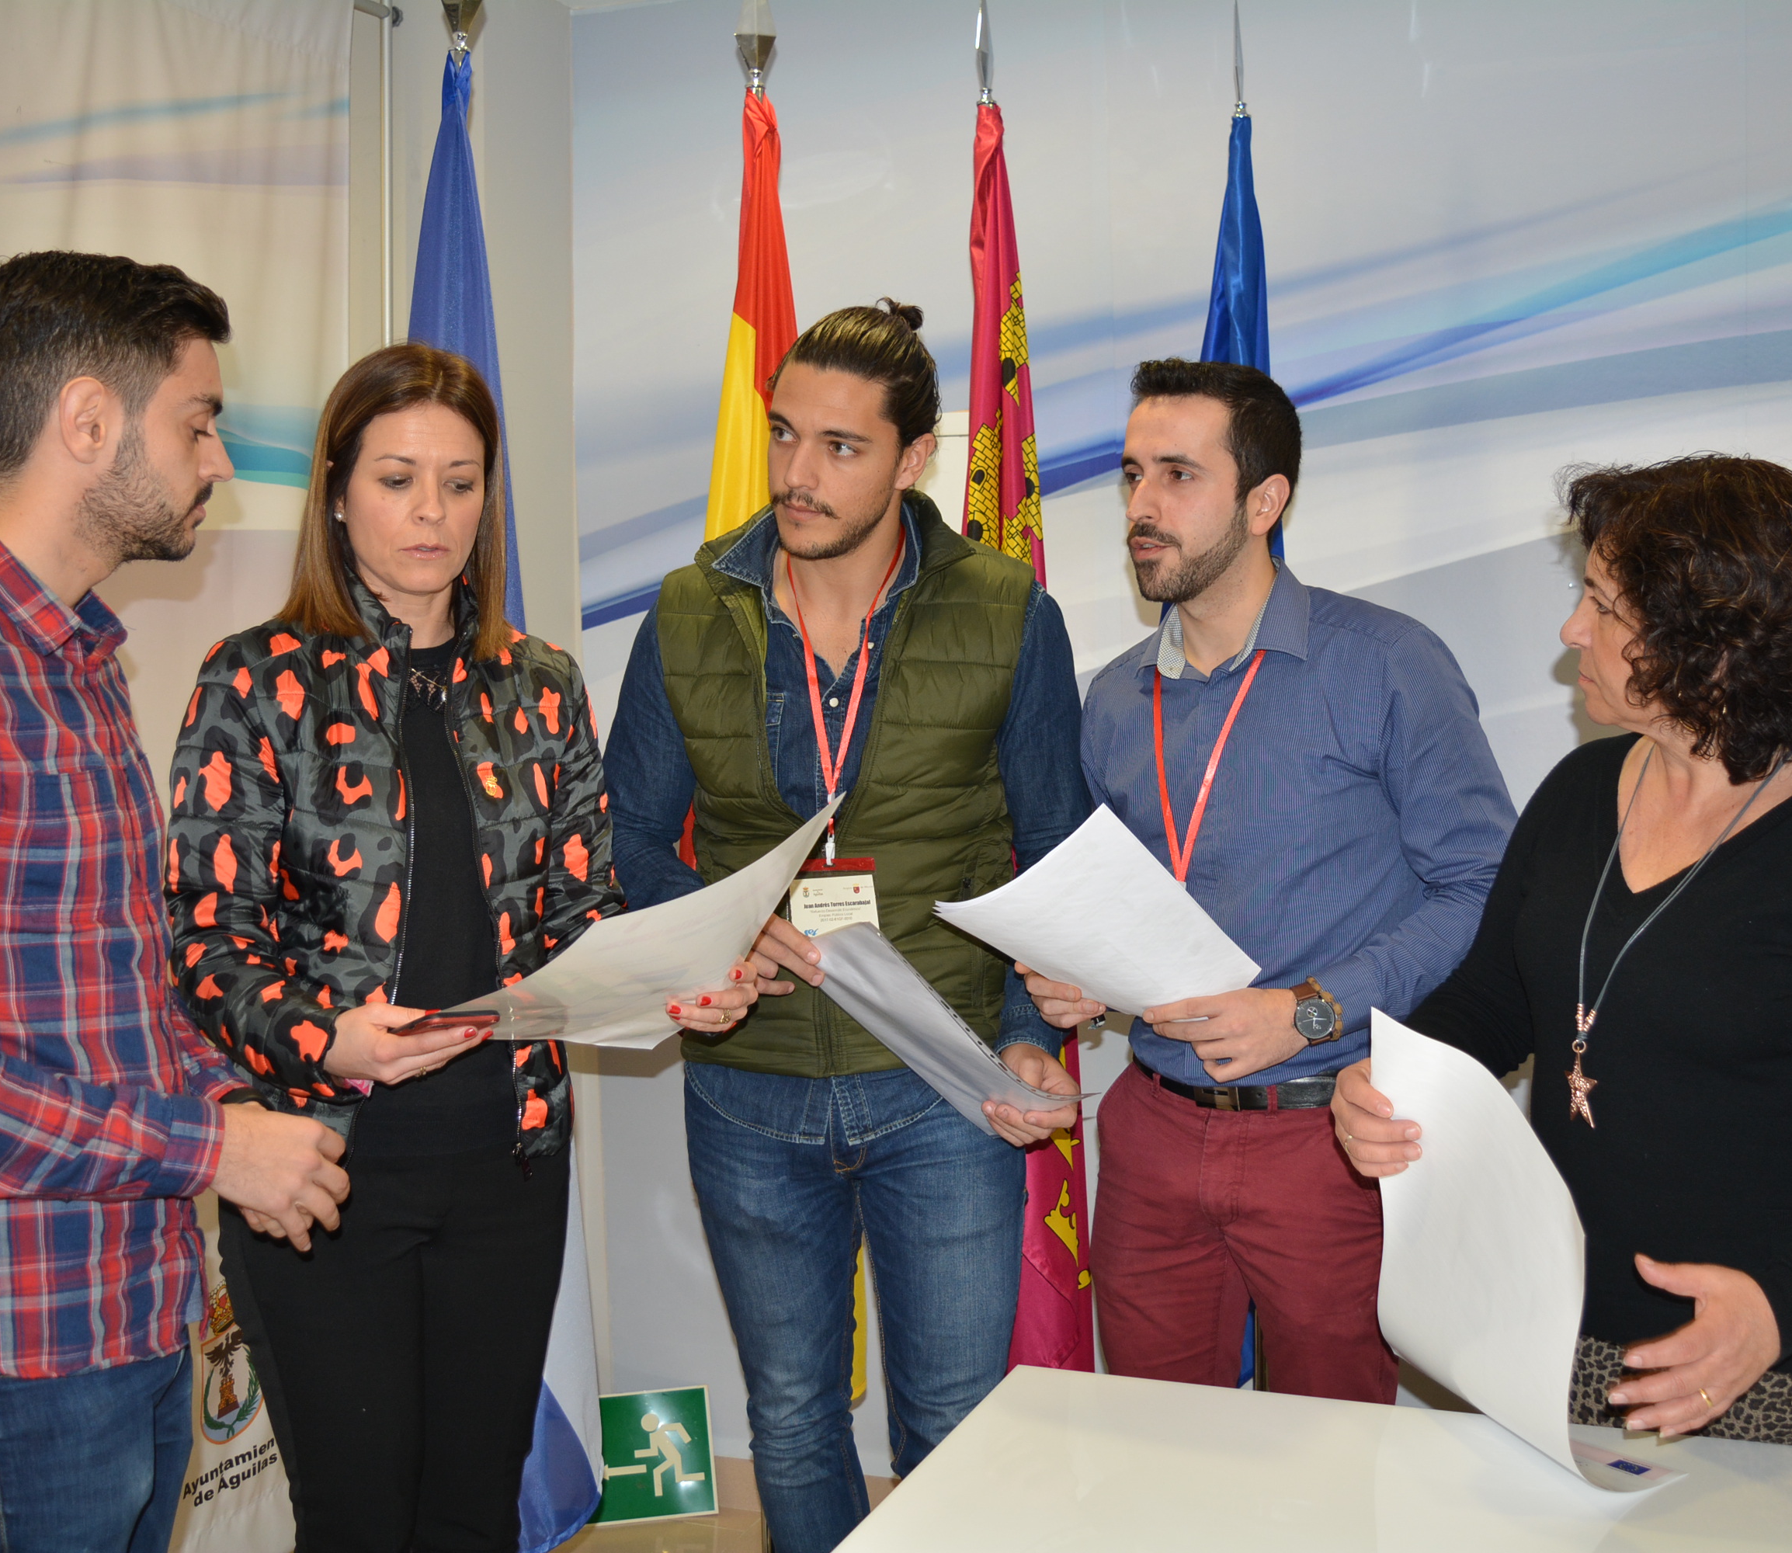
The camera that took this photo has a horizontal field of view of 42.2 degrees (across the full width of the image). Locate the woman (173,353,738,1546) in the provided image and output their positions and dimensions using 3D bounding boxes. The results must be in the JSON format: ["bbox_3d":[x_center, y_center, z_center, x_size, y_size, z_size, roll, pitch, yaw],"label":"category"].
[{"bbox_3d":[-0.420,0.477,2.132,0.470,1.730,0.520,-2,4,-28],"label":"woman"}]

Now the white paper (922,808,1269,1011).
[{"bbox_3d":[0.177,0.130,2.070,0.200,0.060,0.280,-31,-43,12],"label":"white paper"}]

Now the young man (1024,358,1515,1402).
[{"bbox_3d":[0.342,0.444,2.345,0.510,1.760,0.480,2,4,37],"label":"young man"}]

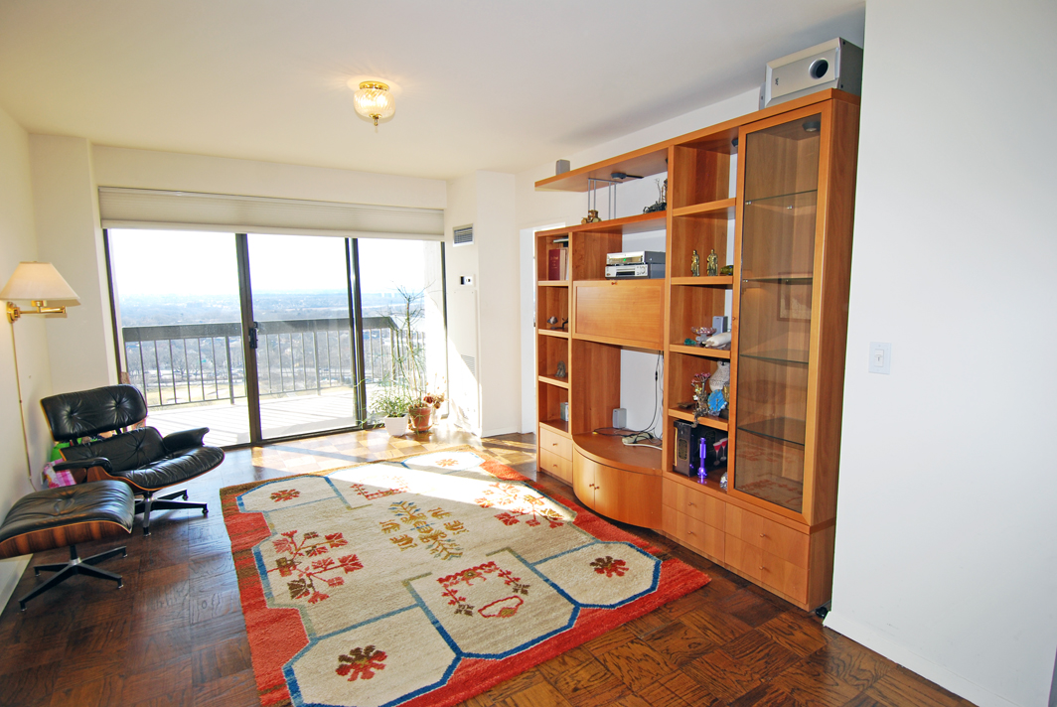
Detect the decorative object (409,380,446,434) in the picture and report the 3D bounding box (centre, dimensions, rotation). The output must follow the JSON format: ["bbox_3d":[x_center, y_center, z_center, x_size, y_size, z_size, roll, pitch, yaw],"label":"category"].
[{"bbox_3d":[-1.042,0.517,5.423,0.360,0.477,0.330,-5,8,-32],"label":"decorative object"}]

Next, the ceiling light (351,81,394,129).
[{"bbox_3d":[-0.798,-1.291,2.750,0.212,0.205,0.212,-5,8,-32],"label":"ceiling light"}]

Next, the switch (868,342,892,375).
[{"bbox_3d":[1.288,0.018,1.940,0.009,0.115,0.071,-5,8,-32],"label":"switch"}]

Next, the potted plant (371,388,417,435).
[{"bbox_3d":[-1.335,0.557,5.175,0.420,0.467,0.400,-5,8,-32],"label":"potted plant"}]

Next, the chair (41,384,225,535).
[{"bbox_3d":[-2.395,0.628,3.292,0.820,0.820,0.830,1,7,14],"label":"chair"}]

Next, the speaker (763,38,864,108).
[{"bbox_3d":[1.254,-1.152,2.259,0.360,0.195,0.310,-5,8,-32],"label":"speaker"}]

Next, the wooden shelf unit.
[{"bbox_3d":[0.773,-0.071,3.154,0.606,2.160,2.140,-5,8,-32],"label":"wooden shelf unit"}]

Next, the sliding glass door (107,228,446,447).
[{"bbox_3d":[-2.141,-0.207,5.030,2.834,2.040,0.100,-5,8,-32],"label":"sliding glass door"}]

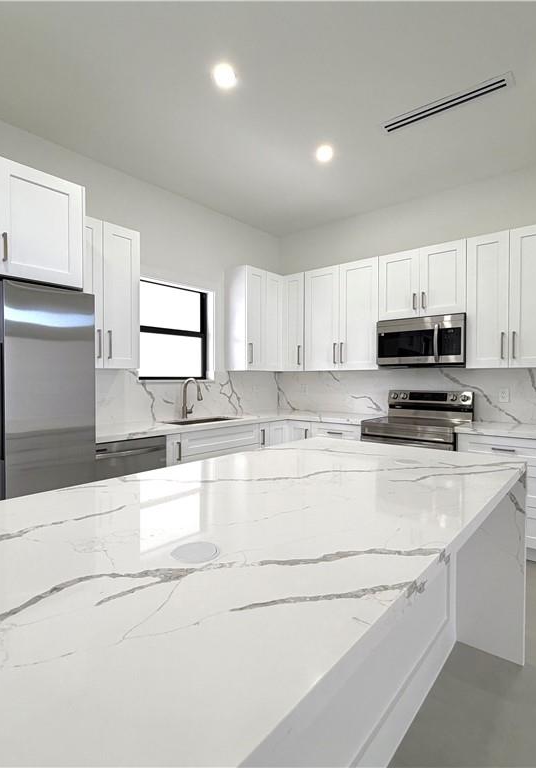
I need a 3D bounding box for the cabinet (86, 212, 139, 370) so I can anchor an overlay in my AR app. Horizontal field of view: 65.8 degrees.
[{"bbox_3d":[-1.310,-0.646,3.094,0.328,1.057,0.607,1,1,40],"label":"cabinet"}]

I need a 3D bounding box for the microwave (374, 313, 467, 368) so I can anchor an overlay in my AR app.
[{"bbox_3d":[1.414,-0.358,3.736,0.758,0.427,0.400,1,1,40],"label":"microwave"}]

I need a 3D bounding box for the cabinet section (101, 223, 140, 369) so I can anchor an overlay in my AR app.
[{"bbox_3d":[-1.214,-0.641,3.199,0.315,1.057,0.312,1,1,40],"label":"cabinet section"}]

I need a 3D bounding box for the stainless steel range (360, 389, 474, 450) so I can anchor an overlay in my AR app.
[{"bbox_3d":[1.308,0.657,3.613,0.761,1.172,0.685,0,1,40],"label":"stainless steel range"}]

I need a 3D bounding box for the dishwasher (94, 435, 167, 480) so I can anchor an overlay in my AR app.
[{"bbox_3d":[-1.163,0.815,3.005,0.615,0.860,0.600,0,1,40],"label":"dishwasher"}]

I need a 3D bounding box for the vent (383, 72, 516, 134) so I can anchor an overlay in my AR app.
[{"bbox_3d":[1.114,-1.759,2.643,0.790,0.028,0.157,0,1,40],"label":"vent"}]

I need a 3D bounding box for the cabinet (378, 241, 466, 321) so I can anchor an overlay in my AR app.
[{"bbox_3d":[1.431,-0.883,3.747,0.764,0.603,0.328,0,1,40],"label":"cabinet"}]

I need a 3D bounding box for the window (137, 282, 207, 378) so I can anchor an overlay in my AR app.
[{"bbox_3d":[-0.928,-0.487,3.989,0.096,0.894,0.880,1,1,40],"label":"window"}]

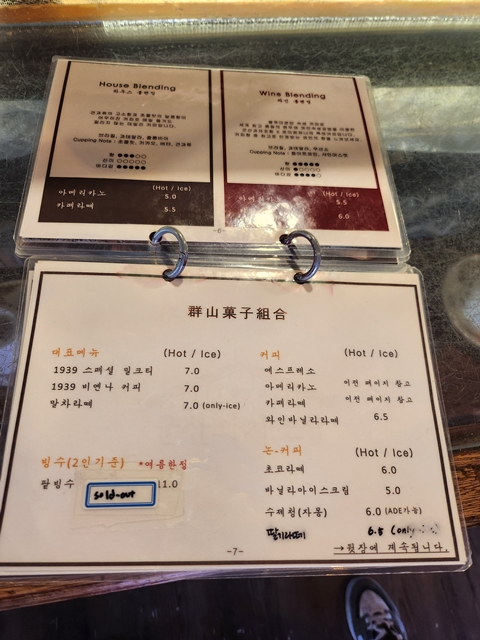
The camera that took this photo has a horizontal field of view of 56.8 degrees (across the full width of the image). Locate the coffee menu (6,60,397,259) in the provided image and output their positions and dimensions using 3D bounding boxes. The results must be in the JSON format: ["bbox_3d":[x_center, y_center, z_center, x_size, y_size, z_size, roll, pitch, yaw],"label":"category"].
[{"bbox_3d":[-0.013,-0.104,0.275,0.215,0.010,0.145,1,66,-5],"label":"coffee menu"}]

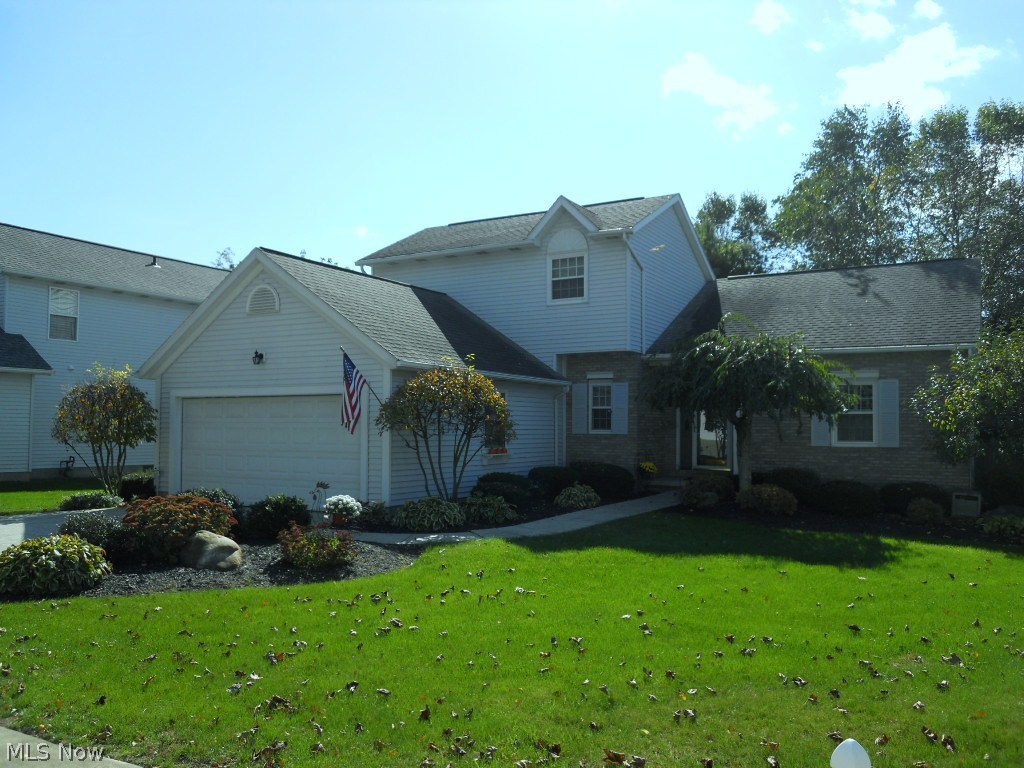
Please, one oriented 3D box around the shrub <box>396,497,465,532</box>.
[{"bbox_3d":[-1.246,1.941,12.533,1.044,0.475,0.940,0,-3,-6],"label":"shrub"}]

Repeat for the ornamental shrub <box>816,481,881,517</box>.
[{"bbox_3d":[6.284,2.119,15.515,1.190,0.620,1.150,0,-3,0],"label":"ornamental shrub"}]

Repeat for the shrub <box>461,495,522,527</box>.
[{"bbox_3d":[-0.344,2.077,13.915,0.974,0.439,0.950,0,-3,0],"label":"shrub"}]

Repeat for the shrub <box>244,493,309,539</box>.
[{"bbox_3d":[-3.331,1.859,11.807,0.886,0.564,0.815,1,-3,-16],"label":"shrub"}]

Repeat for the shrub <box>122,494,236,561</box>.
[{"bbox_3d":[-4.012,1.697,10.032,1.374,0.714,1.237,1,-3,-22],"label":"shrub"}]

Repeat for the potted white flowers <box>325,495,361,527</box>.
[{"bbox_3d":[-2.767,2.077,13.600,0.610,0.510,0.580,1,-3,-11],"label":"potted white flowers"}]

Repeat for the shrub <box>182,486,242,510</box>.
[{"bbox_3d":[-4.080,1.769,11.304,0.834,0.693,0.793,1,-3,-20],"label":"shrub"}]

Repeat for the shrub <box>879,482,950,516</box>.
[{"bbox_3d":[7.451,2.092,15.316,1.280,0.539,1.150,0,-3,0],"label":"shrub"}]

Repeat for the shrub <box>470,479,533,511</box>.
[{"bbox_3d":[-0.202,2.042,15.919,1.191,0.604,1.150,0,-3,0],"label":"shrub"}]

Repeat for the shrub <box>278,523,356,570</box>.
[{"bbox_3d":[-2.193,1.795,9.354,0.870,0.460,0.783,1,-3,-13],"label":"shrub"}]

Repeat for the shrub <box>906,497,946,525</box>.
[{"bbox_3d":[6.722,2.031,13.442,0.640,0.409,0.589,-1,-3,26],"label":"shrub"}]

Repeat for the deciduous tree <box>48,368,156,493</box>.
[{"bbox_3d":[-8.595,1.028,17.471,2.158,2.885,2.300,0,-3,0],"label":"deciduous tree"}]

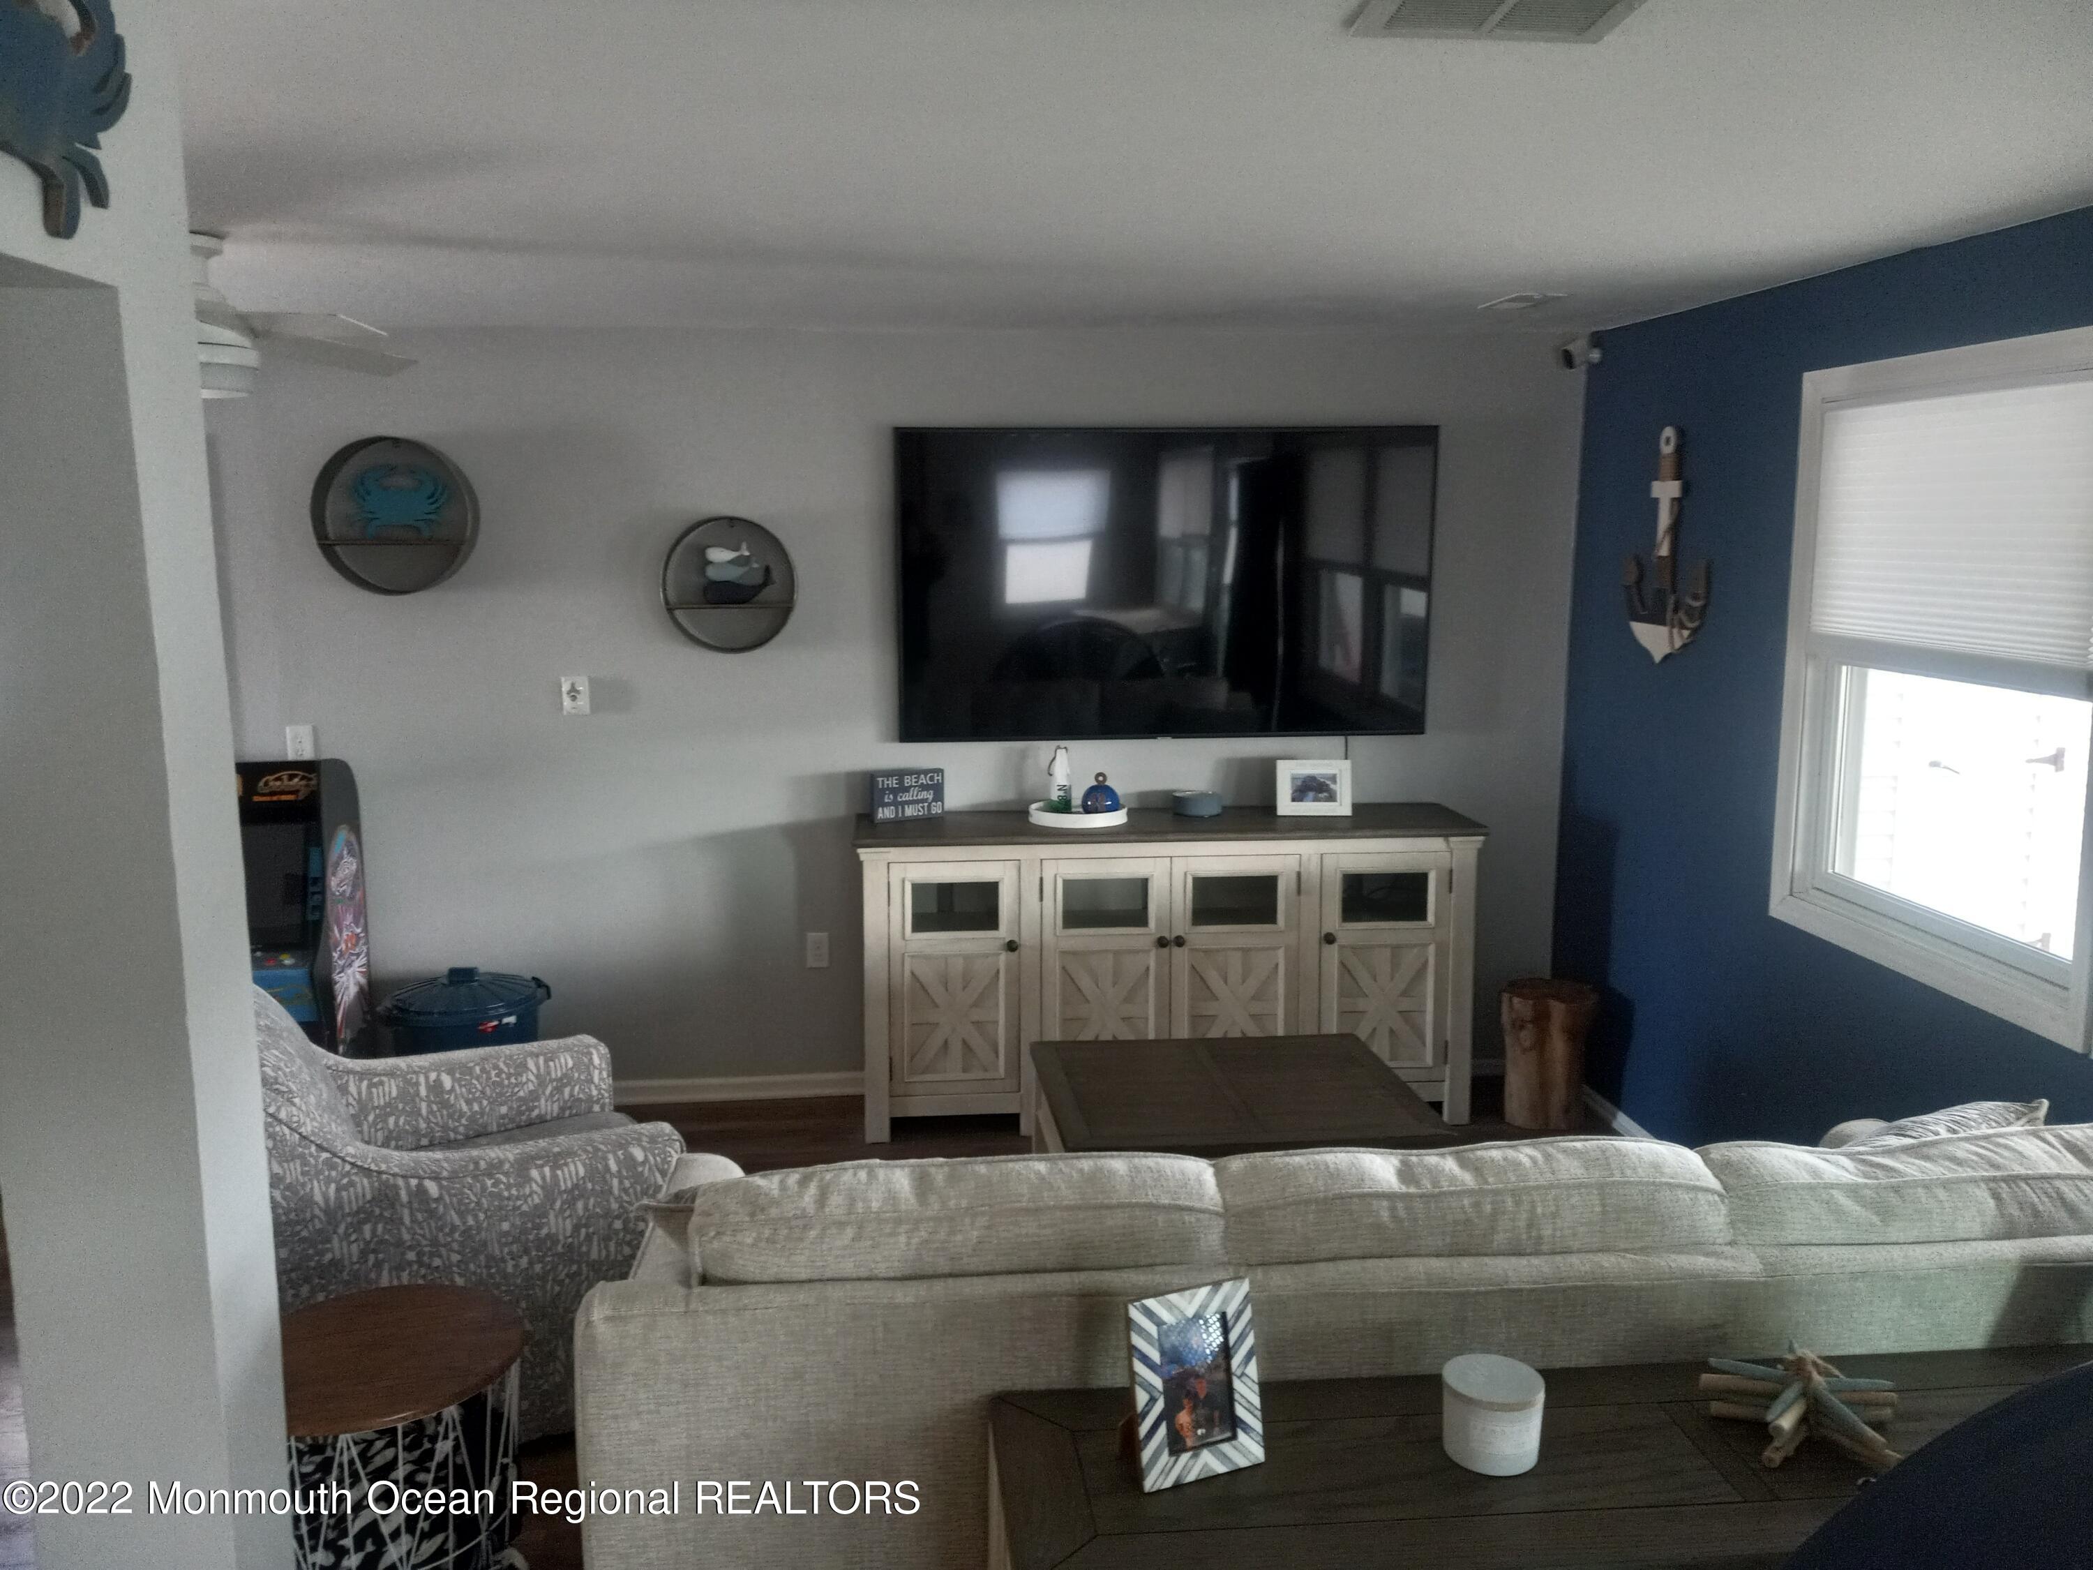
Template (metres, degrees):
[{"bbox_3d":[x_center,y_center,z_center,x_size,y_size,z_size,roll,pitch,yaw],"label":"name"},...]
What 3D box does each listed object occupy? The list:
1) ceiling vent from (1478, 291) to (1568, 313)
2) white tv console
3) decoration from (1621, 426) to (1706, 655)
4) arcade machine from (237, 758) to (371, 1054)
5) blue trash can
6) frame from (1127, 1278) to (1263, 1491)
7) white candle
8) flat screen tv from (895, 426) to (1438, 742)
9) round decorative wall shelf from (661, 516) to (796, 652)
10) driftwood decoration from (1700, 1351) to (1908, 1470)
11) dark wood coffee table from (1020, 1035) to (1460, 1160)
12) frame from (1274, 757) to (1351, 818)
[{"bbox_3d":[1.294,-1.309,4.438,0.145,0.018,0.300,-1,9,-6],"label":"ceiling vent"},{"bbox_3d":[0.364,0.576,5.075,1.888,0.927,0.460,-1,9,-6],"label":"white tv console"},{"bbox_3d":[1.760,-0.678,4.646,0.042,0.665,0.460,-1,9,-6],"label":"decoration"},{"bbox_3d":[-2.256,0.506,4.638,0.490,1.165,0.570,-1,9,-9],"label":"arcade machine"},{"bbox_3d":[-1.672,0.803,4.742,0.480,0.550,0.450,0,9,0],"label":"blue trash can"},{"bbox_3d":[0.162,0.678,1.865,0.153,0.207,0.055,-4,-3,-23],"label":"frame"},{"bbox_3d":[0.517,0.728,1.887,0.111,0.087,0.111,-1,9,-5],"label":"white candle"},{"bbox_3d":[0.377,-0.622,5.064,1.674,0.955,0.060,-1,9,-5],"label":"flat screen tv"},{"bbox_3d":[-0.948,-0.605,4.912,0.400,0.400,0.130,-1,9,-5],"label":"round decorative wall shelf"},{"bbox_3d":[0.946,0.742,2.018,0.235,0.105,0.210,-1,9,-6],"label":"driftwood decoration"},{"bbox_3d":[0.434,0.969,4.024,0.874,0.485,0.723,-1,9,-6],"label":"dark wood coffee table"},{"bbox_3d":[0.839,0.009,5.130,0.237,0.176,0.060,0,9,-3],"label":"frame"}]

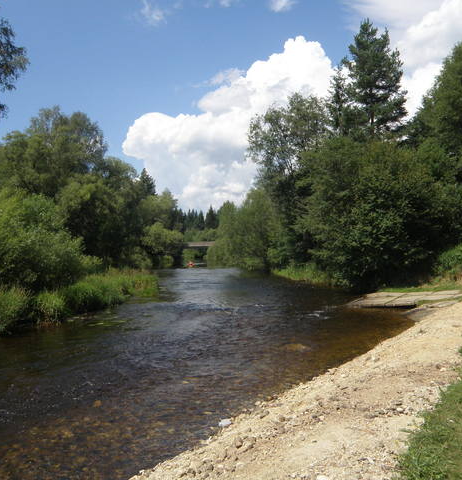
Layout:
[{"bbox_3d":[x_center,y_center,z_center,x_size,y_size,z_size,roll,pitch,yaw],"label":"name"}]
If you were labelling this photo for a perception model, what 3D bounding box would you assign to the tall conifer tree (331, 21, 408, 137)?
[{"bbox_3d":[12.014,-8.519,42.000,6.400,21.700,6.200,-1,-2,0],"label":"tall conifer tree"}]

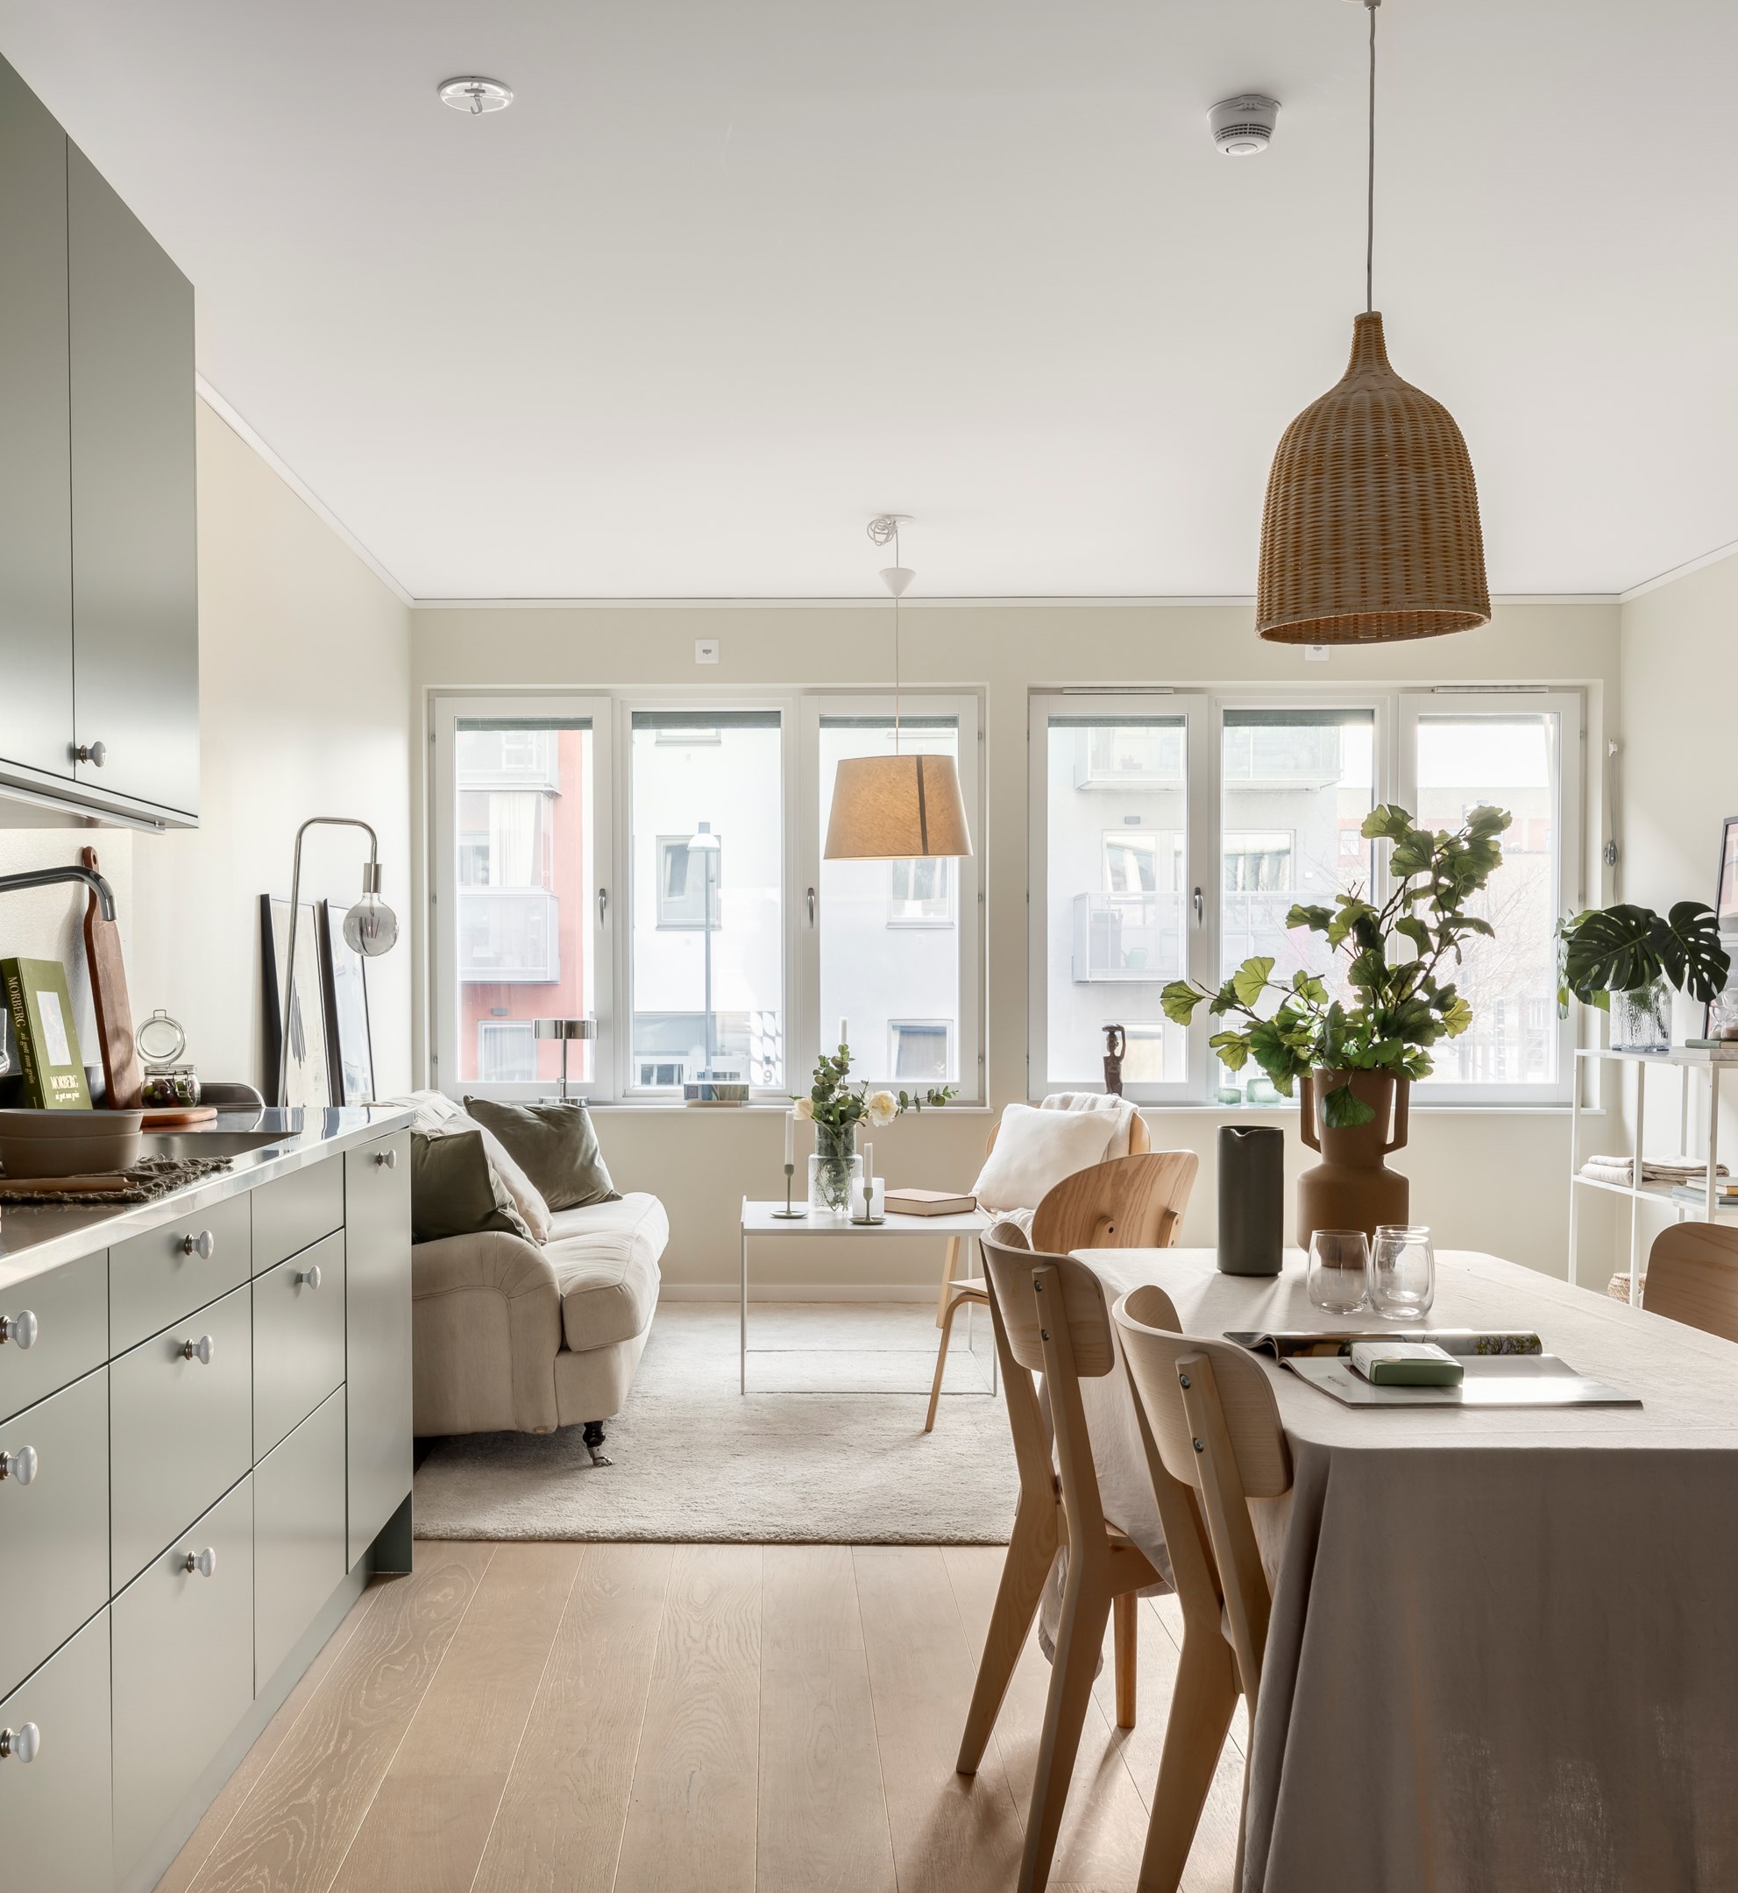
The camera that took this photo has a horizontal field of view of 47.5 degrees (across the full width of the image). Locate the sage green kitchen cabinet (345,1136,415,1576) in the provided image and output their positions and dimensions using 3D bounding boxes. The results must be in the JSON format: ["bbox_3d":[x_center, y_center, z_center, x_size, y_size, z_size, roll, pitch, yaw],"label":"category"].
[{"bbox_3d":[-1.184,0.715,3.621,0.570,0.710,0.570,0,-1,-3],"label":"sage green kitchen cabinet"}]

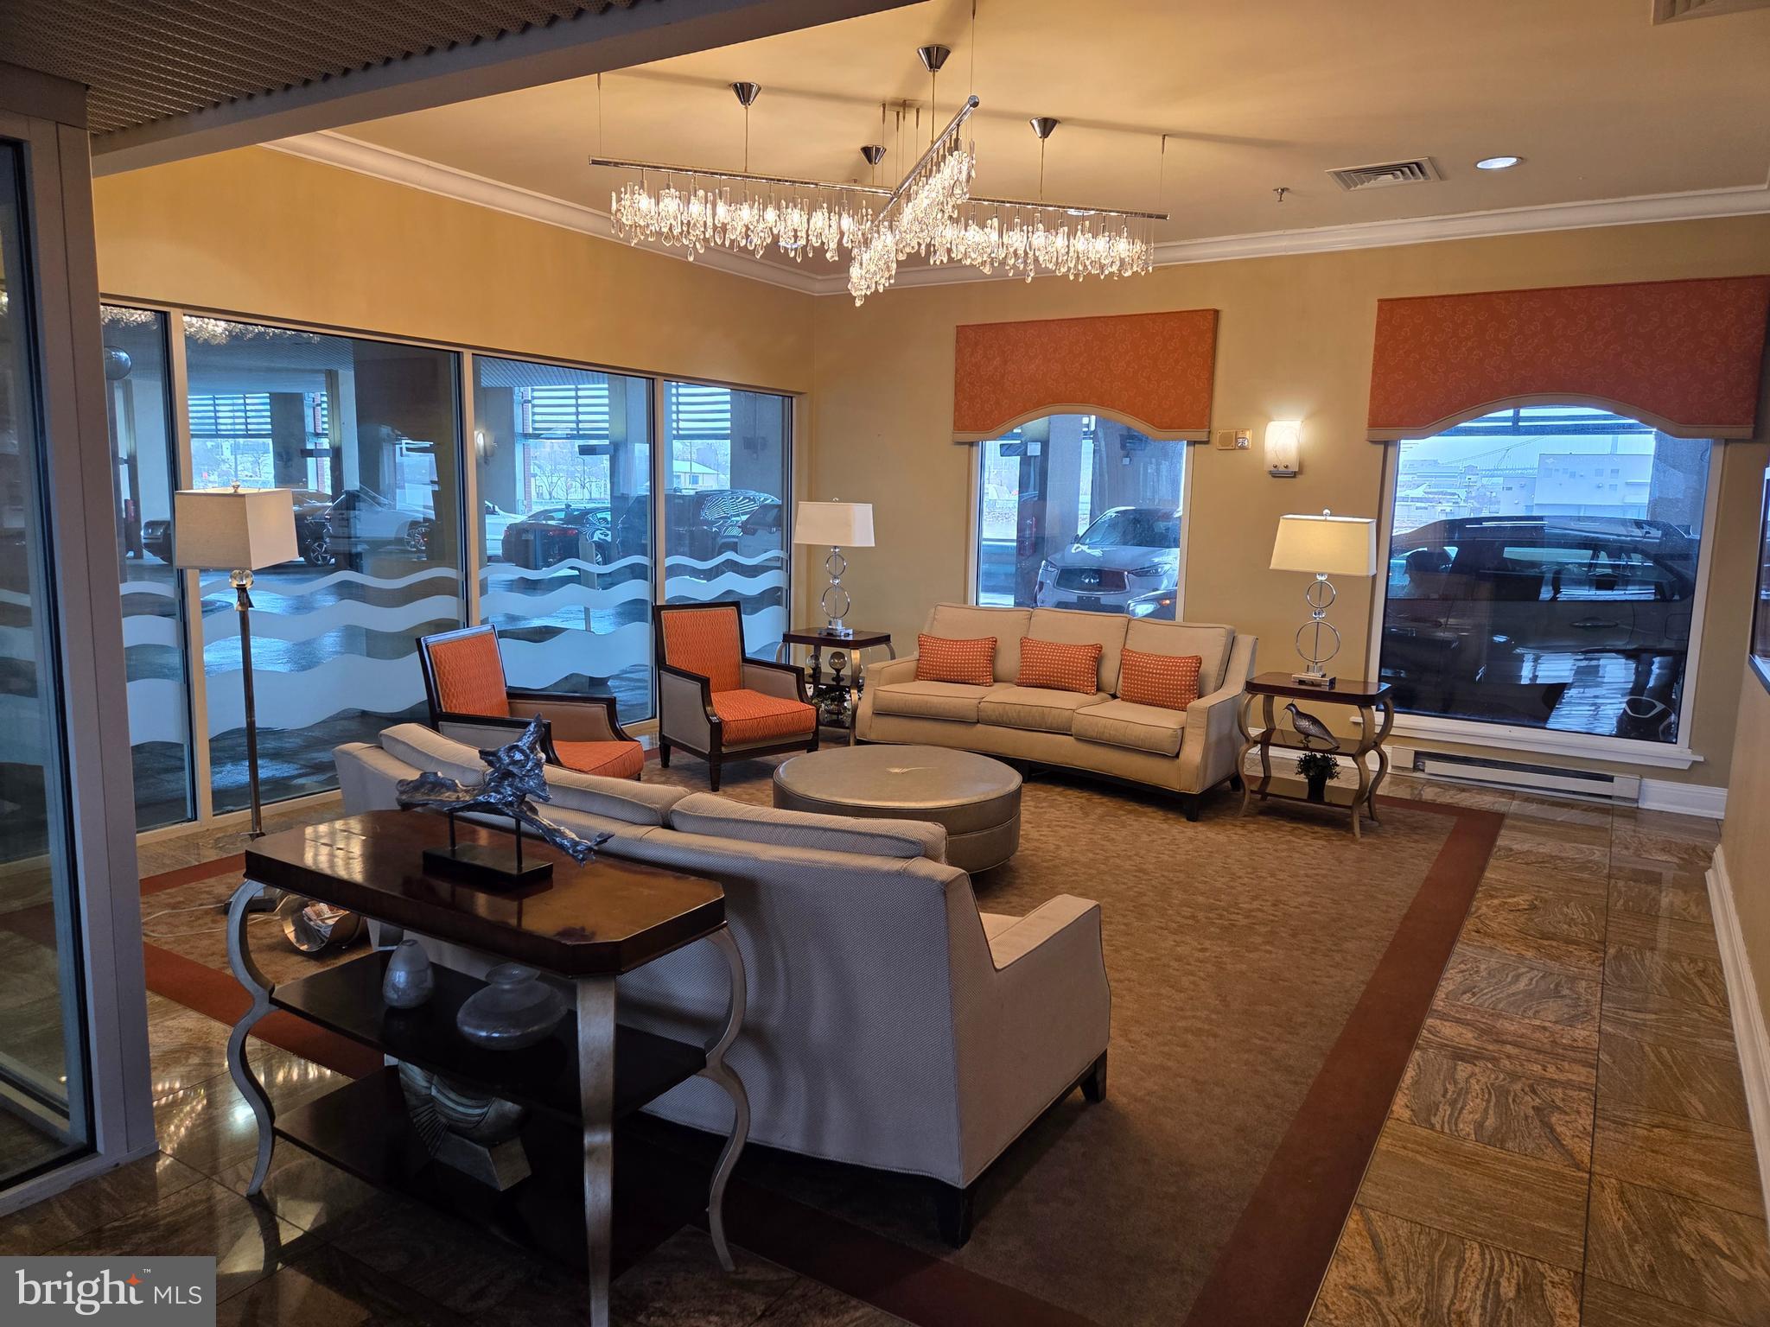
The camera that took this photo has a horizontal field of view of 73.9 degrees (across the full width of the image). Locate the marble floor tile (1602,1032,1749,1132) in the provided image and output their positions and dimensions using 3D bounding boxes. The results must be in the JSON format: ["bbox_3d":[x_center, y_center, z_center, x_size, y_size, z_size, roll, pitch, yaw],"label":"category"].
[{"bbox_3d":[2.229,1.191,3.339,0.358,0.012,0.456,6,9,32],"label":"marble floor tile"}]

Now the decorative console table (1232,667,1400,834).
[{"bbox_3d":[2.146,0.442,5.883,0.643,0.680,0.476,6,9,32],"label":"decorative console table"}]

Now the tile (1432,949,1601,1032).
[{"bbox_3d":[2.079,1.076,3.852,0.460,0.016,0.440,6,9,32],"label":"tile"}]

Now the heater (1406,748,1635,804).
[{"bbox_3d":[3.591,0.641,6.761,1.261,0.181,0.075,6,9,32],"label":"heater"}]

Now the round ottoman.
[{"bbox_3d":[0.050,0.657,5.169,1.070,0.390,1.070,1,8,0],"label":"round ottoman"}]

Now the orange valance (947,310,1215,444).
[{"bbox_3d":[1.277,-1.895,7.849,1.849,0.807,0.120,6,9,32],"label":"orange valance"}]

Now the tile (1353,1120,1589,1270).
[{"bbox_3d":[1.366,1.222,2.730,0.456,0.016,0.438,6,9,32],"label":"tile"}]

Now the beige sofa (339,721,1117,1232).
[{"bbox_3d":[-0.508,0.678,3.290,2.057,0.915,0.988,6,10,30],"label":"beige sofa"}]

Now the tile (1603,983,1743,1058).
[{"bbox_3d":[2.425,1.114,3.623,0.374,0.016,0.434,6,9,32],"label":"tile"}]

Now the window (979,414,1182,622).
[{"bbox_3d":[1.273,-0.836,7.922,1.571,1.912,0.100,6,10,32],"label":"window"}]

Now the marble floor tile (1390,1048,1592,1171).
[{"bbox_3d":[1.657,1.207,3.188,0.458,0.015,0.458,6,10,32],"label":"marble floor tile"}]

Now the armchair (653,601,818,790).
[{"bbox_3d":[-0.872,0.154,6.781,0.688,0.947,0.768,-6,11,-41],"label":"armchair"}]

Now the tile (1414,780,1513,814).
[{"bbox_3d":[3.264,0.753,6.608,0.459,0.012,0.498,6,9,32],"label":"tile"}]

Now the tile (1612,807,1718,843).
[{"bbox_3d":[3.993,0.835,6.019,0.458,0.015,0.458,6,10,32],"label":"tile"}]

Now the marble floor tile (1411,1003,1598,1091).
[{"bbox_3d":[1.901,1.155,3.572,0.458,0.015,0.458,6,10,32],"label":"marble floor tile"}]

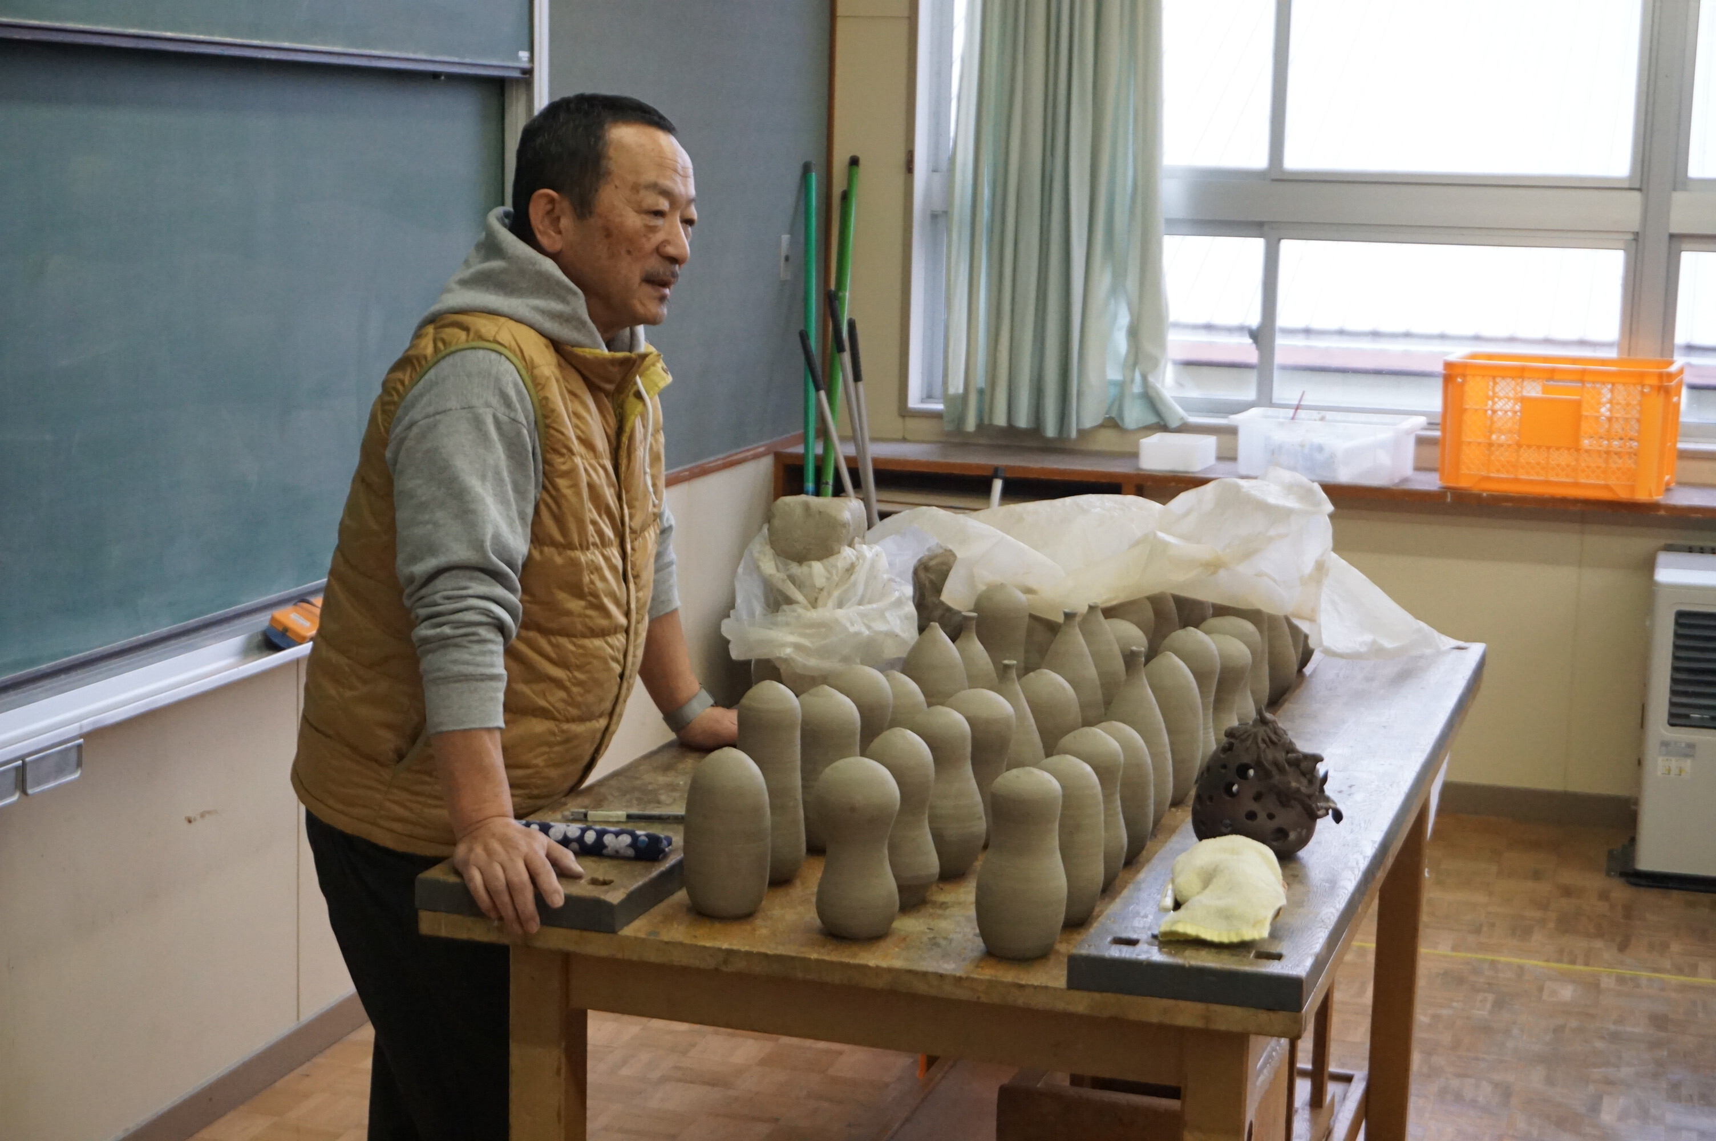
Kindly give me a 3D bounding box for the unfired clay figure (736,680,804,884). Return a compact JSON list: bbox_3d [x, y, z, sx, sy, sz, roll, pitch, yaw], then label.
[{"bbox_3d":[-0.095,0.223,2.793,0.081,0.213,0.081,1,9,0],"label":"unfired clay figure"}]

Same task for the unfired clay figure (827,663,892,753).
[{"bbox_3d":[-0.004,0.202,3.053,0.090,0.189,0.090,4,10,18],"label":"unfired clay figure"}]

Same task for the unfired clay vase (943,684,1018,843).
[{"bbox_3d":[0.135,0.222,2.979,0.090,0.179,0.090,1,9,0],"label":"unfired clay vase"}]

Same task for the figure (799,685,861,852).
[{"bbox_3d":[-0.038,0.221,2.950,0.085,0.184,0.085,1,9,0],"label":"figure"}]

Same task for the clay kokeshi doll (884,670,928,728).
[{"bbox_3d":[0.039,0.200,3.105,0.086,0.165,0.086,4,9,18],"label":"clay kokeshi doll"}]

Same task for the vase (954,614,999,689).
[{"bbox_3d":[0.140,0.151,3.333,0.088,0.195,0.088,4,9,18],"label":"vase"}]

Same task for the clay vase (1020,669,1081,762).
[{"bbox_3d":[0.229,0.195,3.247,0.095,0.149,0.095,4,10,18],"label":"clay vase"}]

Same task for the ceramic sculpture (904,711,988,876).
[{"bbox_3d":[0.086,0.239,2.839,0.102,0.187,0.102,1,9,0],"label":"ceramic sculpture"}]

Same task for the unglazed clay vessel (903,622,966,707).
[{"bbox_3d":[0.095,0.159,3.290,0.089,0.190,0.089,4,9,18],"label":"unglazed clay vessel"}]

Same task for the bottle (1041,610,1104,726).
[{"bbox_3d":[0.265,0.152,3.301,0.096,0.207,0.096,4,9,18],"label":"bottle"}]

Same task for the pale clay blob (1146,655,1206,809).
[{"bbox_3d":[0.373,0.190,3.178,0.092,0.186,0.092,4,10,18],"label":"pale clay blob"}]

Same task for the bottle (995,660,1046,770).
[{"bbox_3d":[0.178,0.198,3.109,0.094,0.187,0.094,4,10,18],"label":"bottle"}]

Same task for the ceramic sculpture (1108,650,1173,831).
[{"bbox_3d":[0.320,0.194,3.021,0.094,0.213,0.094,4,9,18],"label":"ceramic sculpture"}]

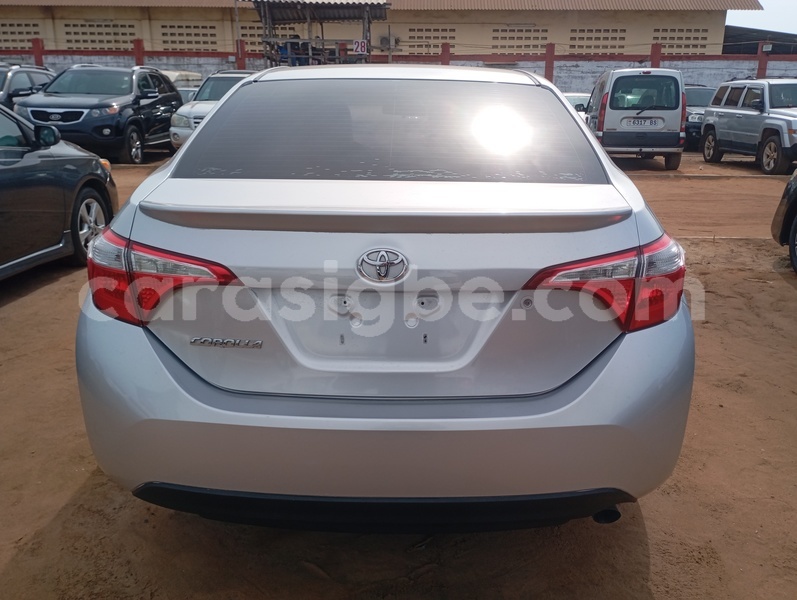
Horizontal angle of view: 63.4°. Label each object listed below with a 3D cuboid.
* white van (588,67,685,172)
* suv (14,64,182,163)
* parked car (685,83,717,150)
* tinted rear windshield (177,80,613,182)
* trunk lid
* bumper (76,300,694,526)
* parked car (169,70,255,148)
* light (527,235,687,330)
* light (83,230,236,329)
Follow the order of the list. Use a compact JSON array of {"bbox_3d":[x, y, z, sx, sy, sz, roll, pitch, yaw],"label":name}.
[{"bbox_3d":[4.830,-3.852,13.582,1.720,1.820,4.020,4,18,11],"label":"white van"},{"bbox_3d":[-5.526,-3.581,12.416,1.920,1.740,4.690,0,18,-3],"label":"suv"},{"bbox_3d":[7.899,-5.077,17.746,1.840,1.690,4.500,1,18,-1],"label":"parked car"},{"bbox_3d":[-0.007,-0.582,2.145,1.300,0.120,0.770,1,42,0],"label":"tinted rear windshield"},{"bbox_3d":[-0.028,-0.049,1.621,1.190,0.455,0.430,1,17,1],"label":"trunk lid"},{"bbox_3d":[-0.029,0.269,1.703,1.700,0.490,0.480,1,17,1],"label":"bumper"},{"bbox_3d":[-3.245,-3.966,13.714,1.860,1.740,4.690,1,18,1],"label":"parked car"},{"bbox_3d":[0.519,-0.029,1.592,0.455,0.220,0.310,1,17,1],"label":"light"},{"bbox_3d":[-0.575,-0.043,1.617,0.455,0.220,0.310,1,17,1],"label":"light"}]

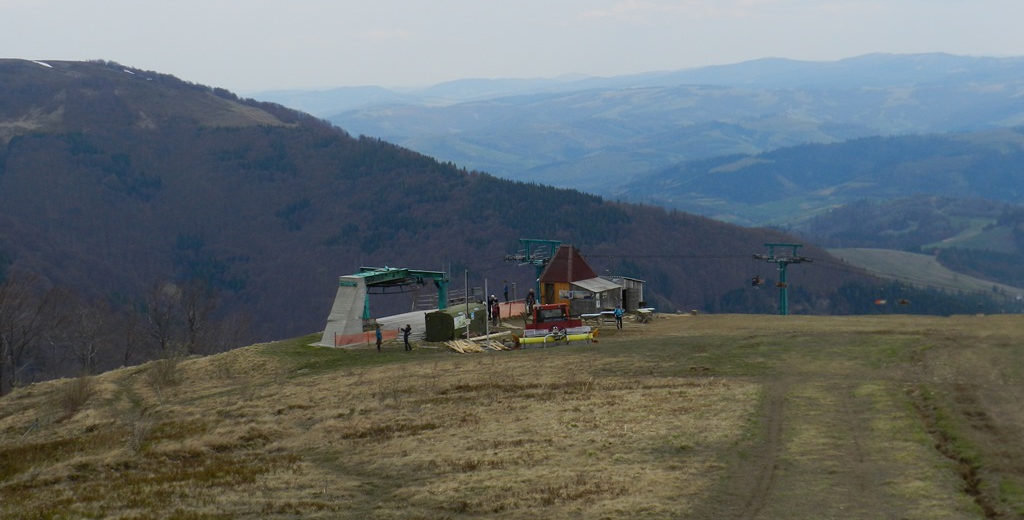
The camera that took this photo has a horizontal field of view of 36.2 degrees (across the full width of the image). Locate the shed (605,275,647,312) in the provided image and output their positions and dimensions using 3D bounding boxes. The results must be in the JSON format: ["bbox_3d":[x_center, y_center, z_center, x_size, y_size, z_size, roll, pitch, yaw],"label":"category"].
[{"bbox_3d":[8.241,2.383,117.969,2.500,2.650,2.800,3,9,37],"label":"shed"}]

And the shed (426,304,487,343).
[{"bbox_3d":[-3.813,4.175,108.852,2.350,2.100,4.200,3,8,33],"label":"shed"}]

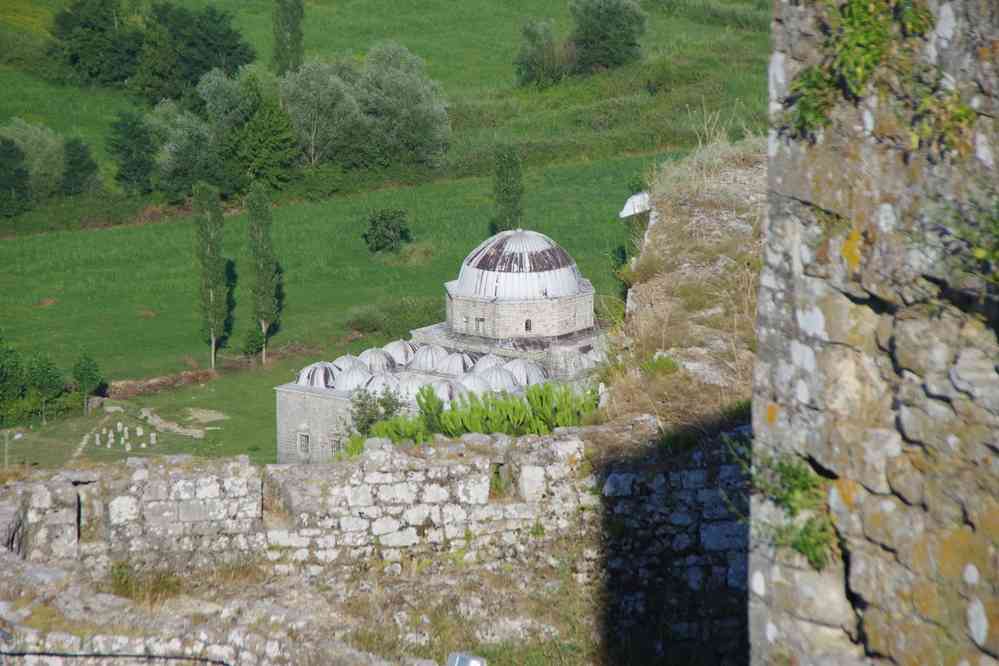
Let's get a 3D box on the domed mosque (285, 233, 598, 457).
[{"bbox_3d":[-2.574,1.200,523.362,18.575,17.375,26.055,9,16,40],"label":"domed mosque"}]

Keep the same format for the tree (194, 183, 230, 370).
[{"bbox_3d":[-24.986,-4.904,556.754,2.603,16.443,2.603,-2,12,0],"label":"tree"}]

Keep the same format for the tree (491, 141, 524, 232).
[{"bbox_3d":[0.839,-11.893,596.396,2.785,11.525,2.785,-2,12,0],"label":"tree"}]

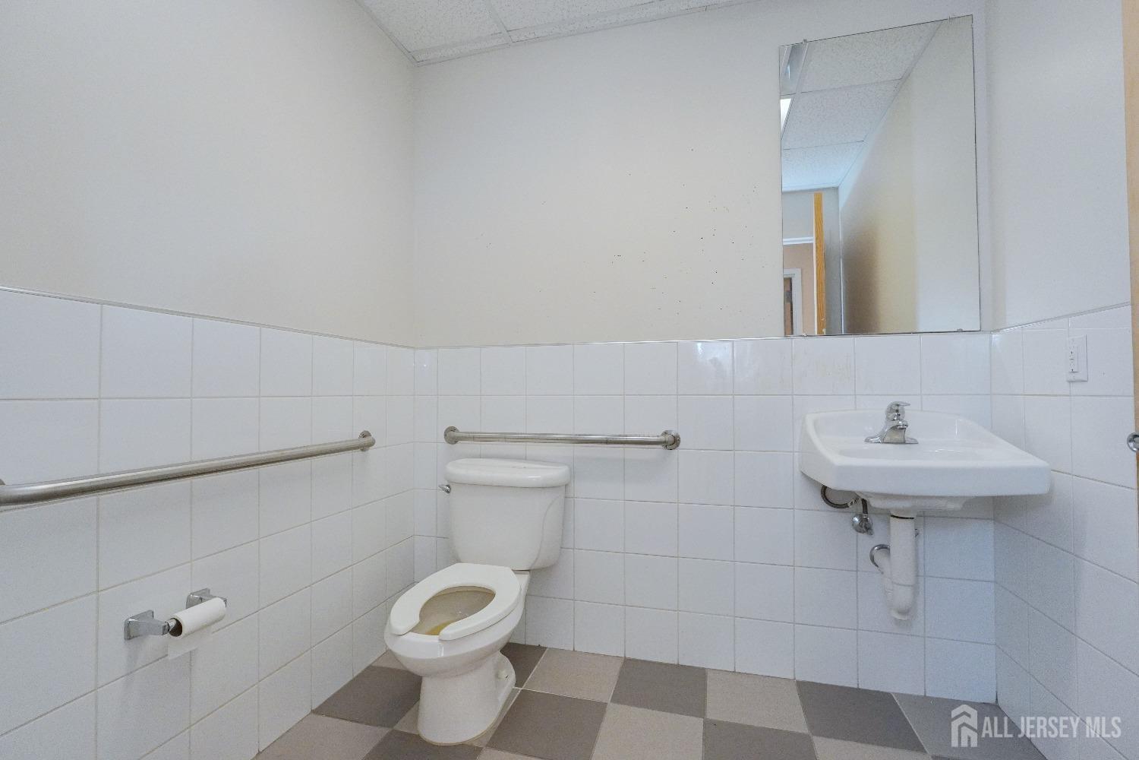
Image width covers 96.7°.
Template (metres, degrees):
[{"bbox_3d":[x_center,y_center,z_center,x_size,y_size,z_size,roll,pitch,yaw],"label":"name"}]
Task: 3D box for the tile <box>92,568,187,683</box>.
[{"bbox_3d":[-0.974,0.553,1.167,0.010,0.200,0.200,0,-1,15],"label":"tile"}]

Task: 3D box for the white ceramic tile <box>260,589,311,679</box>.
[{"bbox_3d":[-0.865,0.762,1.540,0.010,0.200,0.199,0,-1,16],"label":"white ceramic tile"}]

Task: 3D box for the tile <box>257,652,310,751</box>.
[{"bbox_3d":[-0.864,0.965,1.539,0.010,0.200,0.200,-1,-1,15],"label":"tile"}]

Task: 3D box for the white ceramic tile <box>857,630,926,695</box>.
[{"bbox_3d":[1.101,0.964,1.734,0.200,0.188,0.009,0,-1,15],"label":"white ceramic tile"}]

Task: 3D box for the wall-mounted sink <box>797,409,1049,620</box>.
[{"bbox_3d":[1.004,0.400,1.528,0.510,0.605,0.450,0,-1,15],"label":"wall-mounted sink"}]

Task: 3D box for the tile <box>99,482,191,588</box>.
[{"bbox_3d":[-0.972,0.348,1.166,0.010,0.200,0.199,-1,-1,15],"label":"tile"}]

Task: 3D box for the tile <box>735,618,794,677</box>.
[{"bbox_3d":[0.709,0.967,1.836,0.200,0.188,0.009,0,-1,15],"label":"tile"}]

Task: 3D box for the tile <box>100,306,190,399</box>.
[{"bbox_3d":[-0.973,-0.058,1.176,0.010,0.200,0.199,-1,-1,15],"label":"tile"}]

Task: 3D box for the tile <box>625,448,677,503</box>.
[{"bbox_3d":[0.314,0.364,1.947,0.199,0.200,0.010,-1,-1,15],"label":"tile"}]

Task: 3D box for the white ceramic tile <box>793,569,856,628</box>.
[{"bbox_3d":[0.899,0.761,1.777,0.200,0.200,0.010,0,-1,15],"label":"white ceramic tile"}]

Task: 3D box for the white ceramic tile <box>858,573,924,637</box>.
[{"bbox_3d":[1.103,0.767,1.741,0.200,0.201,0.010,0,-1,15],"label":"white ceramic tile"}]

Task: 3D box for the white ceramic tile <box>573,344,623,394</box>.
[{"bbox_3d":[0.118,-0.042,2.009,0.200,0.201,0.009,0,-1,15],"label":"white ceramic tile"}]

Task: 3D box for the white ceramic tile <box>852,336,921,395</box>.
[{"bbox_3d":[1.096,-0.048,1.745,0.200,0.200,0.010,-1,-1,15],"label":"white ceramic tile"}]

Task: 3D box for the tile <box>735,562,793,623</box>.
[{"bbox_3d":[0.705,0.763,1.829,0.200,0.200,0.010,0,-1,15],"label":"tile"}]

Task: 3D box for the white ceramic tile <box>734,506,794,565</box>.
[{"bbox_3d":[0.706,0.563,1.837,0.200,0.200,0.010,-1,-1,15],"label":"white ceramic tile"}]

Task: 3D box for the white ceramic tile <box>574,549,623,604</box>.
[{"bbox_3d":[0.119,0.771,1.998,0.200,0.200,0.010,0,-1,15],"label":"white ceramic tile"}]

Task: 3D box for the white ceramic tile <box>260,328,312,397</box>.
[{"bbox_3d":[-0.871,-0.049,1.565,0.010,0.200,0.200,0,-1,15],"label":"white ceramic tile"}]

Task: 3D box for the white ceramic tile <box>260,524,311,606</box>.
[{"bbox_3d":[-0.869,0.561,1.554,0.009,0.201,0.200,0,-1,15],"label":"white ceramic tile"}]

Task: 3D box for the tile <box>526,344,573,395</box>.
[{"bbox_3d":[-0.077,-0.039,2.061,0.199,0.200,0.010,-1,-1,15],"label":"tile"}]

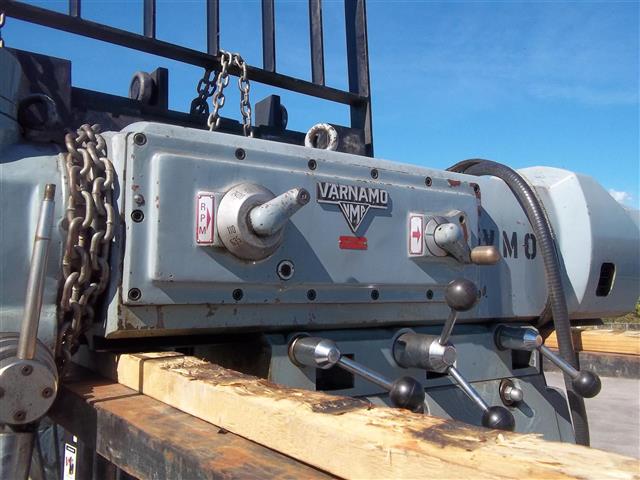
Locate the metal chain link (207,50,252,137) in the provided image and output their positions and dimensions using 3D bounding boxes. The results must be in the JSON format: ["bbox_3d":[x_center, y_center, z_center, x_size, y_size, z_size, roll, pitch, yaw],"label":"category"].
[{"bbox_3d":[-0.281,-0.455,1.850,0.121,0.235,0.060,4,-6,-34],"label":"metal chain link"}]

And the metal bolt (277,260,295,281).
[{"bbox_3d":[-0.049,0.043,0.842,0.026,0.026,0.010,4,-6,-34],"label":"metal bolt"}]

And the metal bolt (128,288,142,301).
[{"bbox_3d":[-0.229,0.067,0.734,0.017,0.017,0.010,4,-6,-34],"label":"metal bolt"}]

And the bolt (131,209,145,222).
[{"bbox_3d":[-0.229,-0.030,0.743,0.017,0.017,0.010,4,-6,-34],"label":"bolt"}]

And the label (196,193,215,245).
[{"bbox_3d":[-0.149,-0.028,0.768,0.025,0.067,0.003,4,-6,-34],"label":"label"}]

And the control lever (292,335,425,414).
[{"bbox_3d":[0.047,0.188,0.834,0.166,0.105,0.143,4,-6,-34],"label":"control lever"}]

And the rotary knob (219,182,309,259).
[{"bbox_3d":[-0.073,-0.026,0.780,0.106,0.104,0.075,4,-6,-34],"label":"rotary knob"}]

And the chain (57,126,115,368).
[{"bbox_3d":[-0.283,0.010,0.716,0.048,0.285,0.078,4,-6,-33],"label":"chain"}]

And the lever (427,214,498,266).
[{"bbox_3d":[0.237,-0.002,0.973,0.085,0.084,0.102,4,-6,-34],"label":"lever"}]

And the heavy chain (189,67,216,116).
[{"bbox_3d":[-0.381,-0.480,1.920,0.072,0.138,0.050,4,-6,-34],"label":"heavy chain"}]

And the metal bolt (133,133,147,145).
[{"bbox_3d":[-0.229,-0.128,0.751,0.017,0.017,0.010,4,-6,-34],"label":"metal bolt"}]

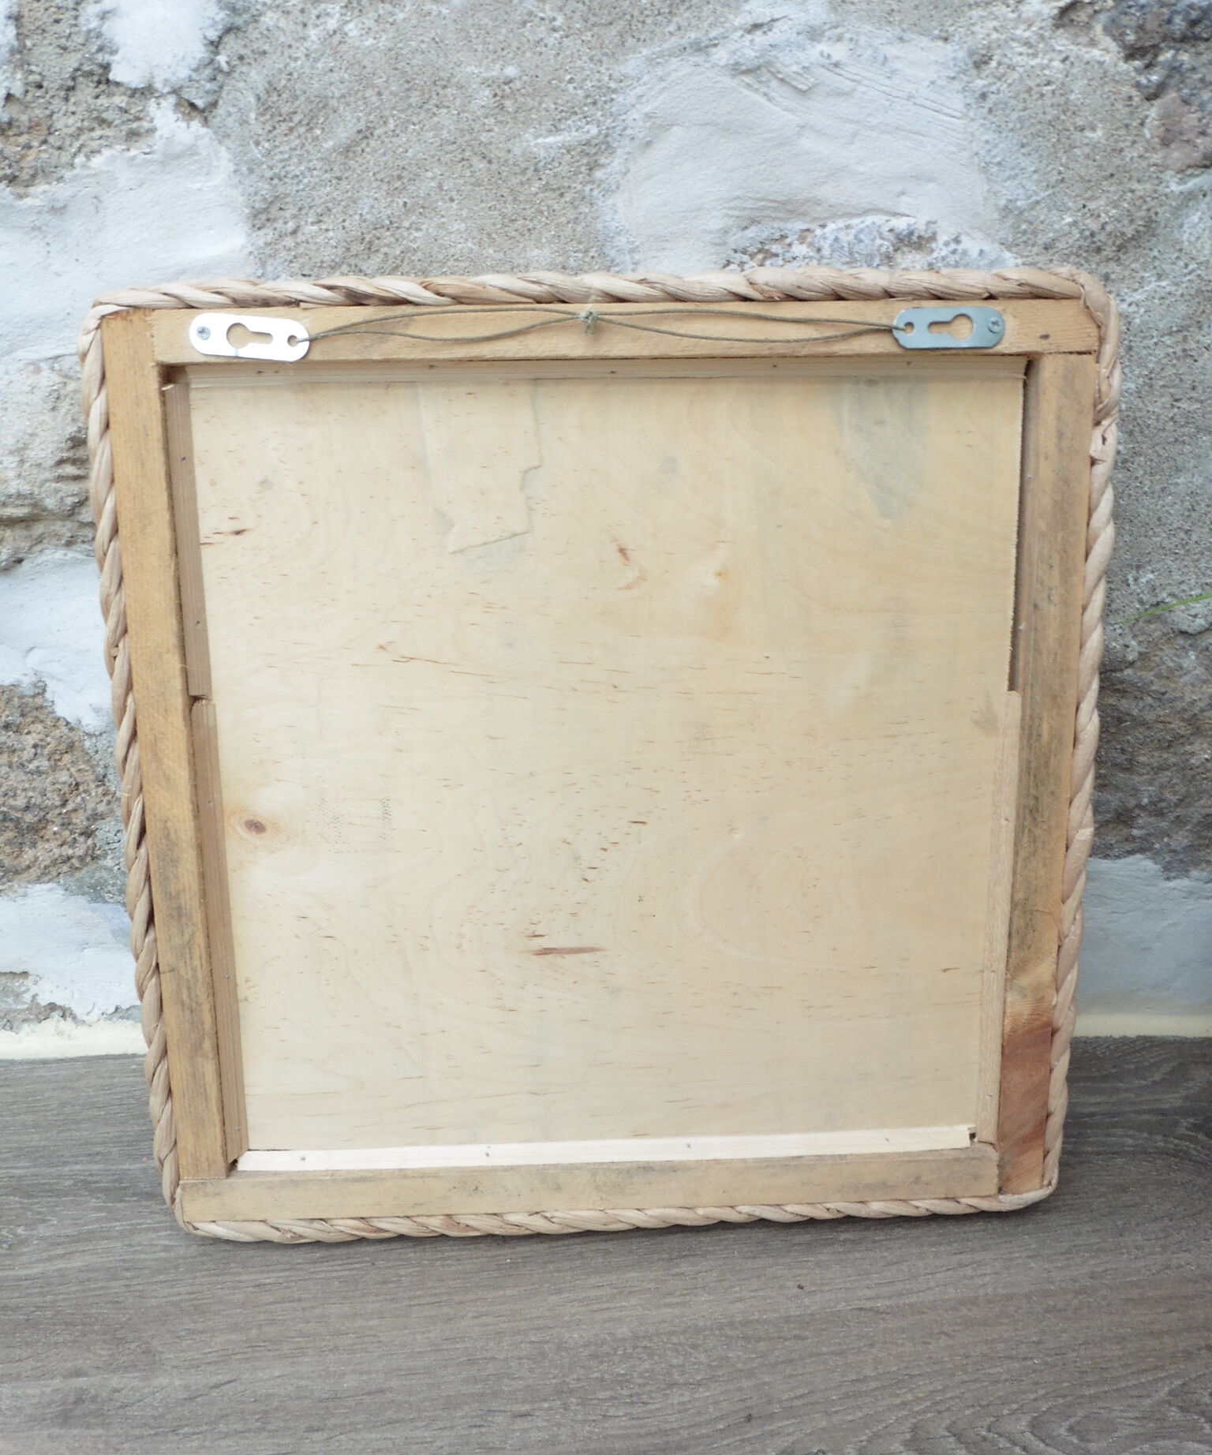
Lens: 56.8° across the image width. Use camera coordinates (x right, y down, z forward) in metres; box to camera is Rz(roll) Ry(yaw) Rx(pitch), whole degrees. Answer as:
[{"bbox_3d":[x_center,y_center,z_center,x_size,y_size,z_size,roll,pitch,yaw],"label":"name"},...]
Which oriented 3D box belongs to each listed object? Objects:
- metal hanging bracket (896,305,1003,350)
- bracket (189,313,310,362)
[{"bbox_3d":[0.171,-0.199,0.557,0.058,0.020,0.002,-2,10,-2],"label":"metal hanging bracket"},{"bbox_3d":[-0.174,-0.190,0.547,0.058,0.020,0.002,4,10,-3],"label":"bracket"}]

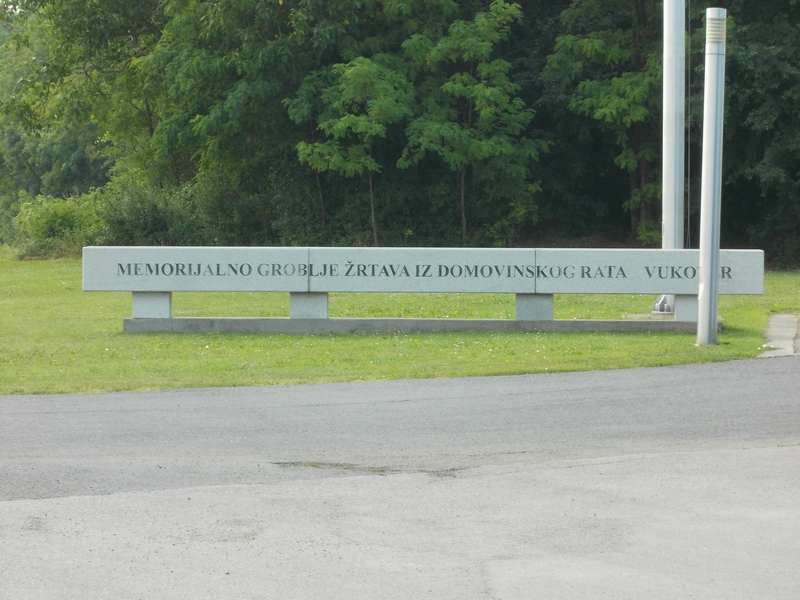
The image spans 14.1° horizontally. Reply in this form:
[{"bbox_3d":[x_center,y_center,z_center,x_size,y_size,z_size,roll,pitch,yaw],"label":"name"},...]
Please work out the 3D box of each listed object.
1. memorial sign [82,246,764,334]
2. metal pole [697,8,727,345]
[{"bbox_3d":[0.232,-0.104,32.510,6.802,0.848,0.420,0,3,2],"label":"memorial sign"},{"bbox_3d":[2.919,-1.148,30.265,0.187,3.143,0.187,1,3,0],"label":"metal pole"}]

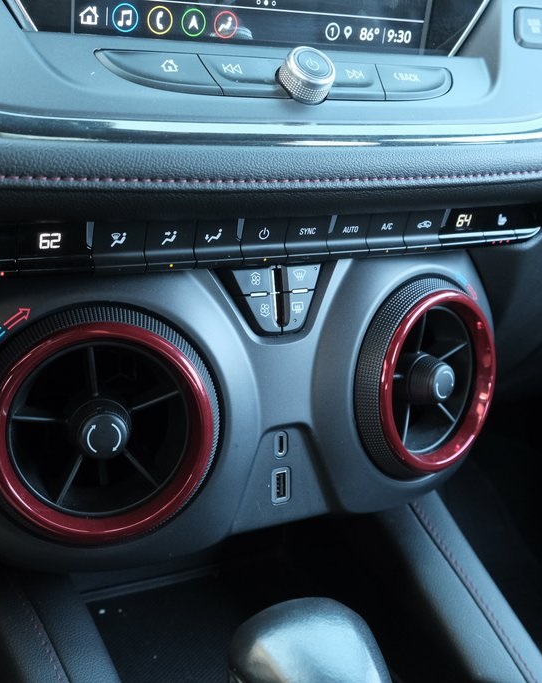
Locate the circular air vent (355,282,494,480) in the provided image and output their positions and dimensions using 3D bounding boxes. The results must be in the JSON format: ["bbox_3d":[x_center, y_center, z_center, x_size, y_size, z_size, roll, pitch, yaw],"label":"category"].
[{"bbox_3d":[0.080,0.019,0.459,0.104,0.104,0.030,-10,13,-40],"label":"circular air vent"}]

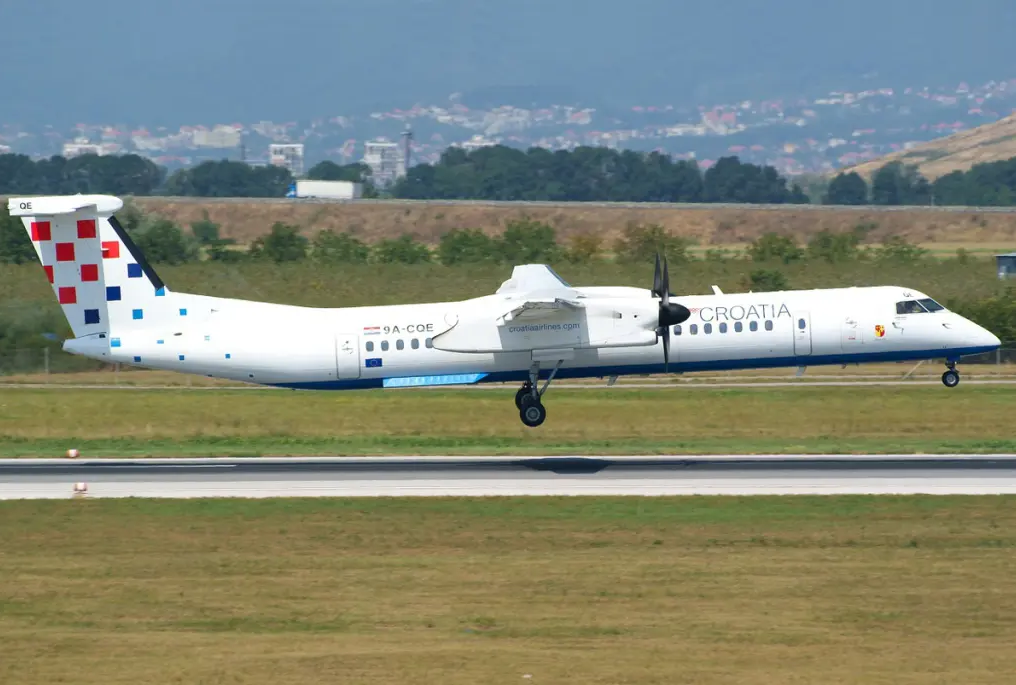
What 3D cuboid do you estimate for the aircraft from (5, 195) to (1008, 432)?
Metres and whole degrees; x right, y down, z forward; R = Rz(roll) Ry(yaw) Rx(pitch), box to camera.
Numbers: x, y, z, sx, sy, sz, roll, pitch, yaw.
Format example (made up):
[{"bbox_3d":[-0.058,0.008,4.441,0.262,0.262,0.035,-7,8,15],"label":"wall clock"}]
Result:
[{"bbox_3d":[-0.034,-1.501,327.941,32.810,8.300,28.420,-3,3,-1],"label":"aircraft"}]

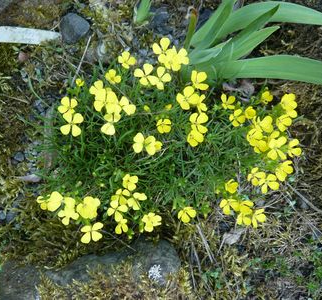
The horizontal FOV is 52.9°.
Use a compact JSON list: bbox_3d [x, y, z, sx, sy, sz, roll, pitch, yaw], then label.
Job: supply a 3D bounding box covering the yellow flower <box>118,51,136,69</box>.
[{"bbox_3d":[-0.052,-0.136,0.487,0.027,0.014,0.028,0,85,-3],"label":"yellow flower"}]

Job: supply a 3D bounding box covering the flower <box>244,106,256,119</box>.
[{"bbox_3d":[0.135,-0.056,0.488,0.018,0.013,0.020,0,78,-3],"label":"flower"}]

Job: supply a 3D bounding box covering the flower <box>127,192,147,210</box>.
[{"bbox_3d":[-0.031,0.068,0.428,0.026,0.011,0.021,0,67,1],"label":"flower"}]

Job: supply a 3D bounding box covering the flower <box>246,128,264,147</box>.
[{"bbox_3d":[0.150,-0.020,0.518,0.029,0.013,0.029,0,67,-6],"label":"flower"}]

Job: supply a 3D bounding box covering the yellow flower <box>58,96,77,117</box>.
[{"bbox_3d":[-0.133,-0.063,0.466,0.029,0.012,0.029,0,75,0],"label":"yellow flower"}]

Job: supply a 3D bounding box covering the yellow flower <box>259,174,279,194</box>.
[{"bbox_3d":[0.146,0.046,0.435,0.027,0.012,0.024,0,67,-6],"label":"yellow flower"}]

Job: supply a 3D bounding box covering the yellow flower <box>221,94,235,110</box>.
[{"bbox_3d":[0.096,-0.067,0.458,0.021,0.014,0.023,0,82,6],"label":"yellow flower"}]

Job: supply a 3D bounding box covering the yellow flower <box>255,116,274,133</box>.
[{"bbox_3d":[0.148,-0.036,0.462,0.026,0.011,0.020,0,64,-6],"label":"yellow flower"}]

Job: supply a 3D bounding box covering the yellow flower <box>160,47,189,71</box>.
[{"bbox_3d":[0.021,-0.140,0.495,0.046,0.018,0.032,0,62,-1],"label":"yellow flower"}]

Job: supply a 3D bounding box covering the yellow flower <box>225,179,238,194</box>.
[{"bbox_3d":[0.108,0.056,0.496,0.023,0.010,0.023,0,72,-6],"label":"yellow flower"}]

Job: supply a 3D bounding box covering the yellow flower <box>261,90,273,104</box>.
[{"bbox_3d":[0.153,-0.075,0.465,0.018,0.014,0.021,0,82,10],"label":"yellow flower"}]

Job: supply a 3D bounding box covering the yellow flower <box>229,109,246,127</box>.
[{"bbox_3d":[0.115,-0.048,0.484,0.025,0.013,0.029,0,72,0],"label":"yellow flower"}]

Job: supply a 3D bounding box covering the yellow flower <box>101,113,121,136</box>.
[{"bbox_3d":[-0.070,-0.036,0.461,0.027,0.014,0.035,0,75,0],"label":"yellow flower"}]

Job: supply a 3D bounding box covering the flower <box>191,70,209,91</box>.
[{"bbox_3d":[0.059,-0.104,0.483,0.027,0.013,0.027,0,62,-2],"label":"flower"}]

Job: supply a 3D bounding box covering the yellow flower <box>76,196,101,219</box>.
[{"bbox_3d":[-0.094,0.076,0.423,0.033,0.016,0.030,0,75,0],"label":"yellow flower"}]

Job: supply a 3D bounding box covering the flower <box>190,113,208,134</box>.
[{"bbox_3d":[0.054,-0.038,0.462,0.026,0.013,0.029,0,64,-2],"label":"flower"}]

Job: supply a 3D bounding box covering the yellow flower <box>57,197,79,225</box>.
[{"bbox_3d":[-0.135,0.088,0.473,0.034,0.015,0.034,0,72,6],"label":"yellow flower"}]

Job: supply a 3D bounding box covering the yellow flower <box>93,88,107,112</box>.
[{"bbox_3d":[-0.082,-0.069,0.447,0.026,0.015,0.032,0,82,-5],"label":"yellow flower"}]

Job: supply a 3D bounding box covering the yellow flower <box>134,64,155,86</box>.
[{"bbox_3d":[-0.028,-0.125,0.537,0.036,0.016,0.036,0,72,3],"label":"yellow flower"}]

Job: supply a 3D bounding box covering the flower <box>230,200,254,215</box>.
[{"bbox_3d":[0.106,0.076,0.426,0.032,0.011,0.016,0,68,-5],"label":"flower"}]

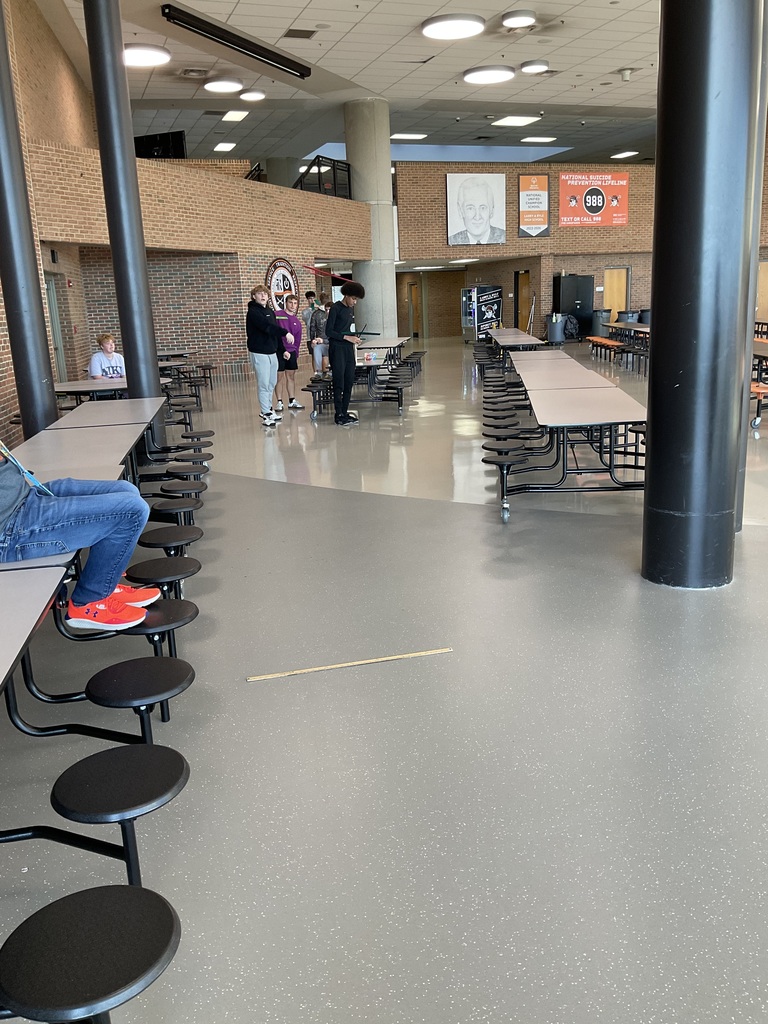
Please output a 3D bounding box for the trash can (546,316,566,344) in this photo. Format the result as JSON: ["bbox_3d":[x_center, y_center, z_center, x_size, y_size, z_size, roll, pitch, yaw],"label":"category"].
[{"bbox_3d":[5.151,-5.425,25.500,0.620,0.880,0.620,-2,14,1],"label":"trash can"}]

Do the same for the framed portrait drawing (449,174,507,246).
[{"bbox_3d":[2.653,-8.561,24.306,1.841,1.880,0.060,-8,15,-22],"label":"framed portrait drawing"}]

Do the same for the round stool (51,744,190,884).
[{"bbox_3d":[-0.636,0.856,2.161,0.330,0.425,0.330,-3,14,0],"label":"round stool"}]

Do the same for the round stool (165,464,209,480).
[{"bbox_3d":[-1.389,-0.105,6.175,0.312,0.437,0.312,-5,14,-9],"label":"round stool"}]

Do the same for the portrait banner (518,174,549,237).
[{"bbox_3d":[4.361,-8.873,24.860,1.000,1.700,0.040,-8,15,-20],"label":"portrait banner"}]

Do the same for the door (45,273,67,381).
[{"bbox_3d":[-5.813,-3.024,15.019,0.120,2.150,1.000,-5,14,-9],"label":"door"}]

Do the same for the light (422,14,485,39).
[{"bbox_3d":[1.356,-9.437,16.703,1.220,0.115,1.220,-3,14,0],"label":"light"}]

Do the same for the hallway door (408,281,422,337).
[{"bbox_3d":[1.213,-8.153,34.763,0.100,2.180,0.980,-8,15,-20],"label":"hallway door"}]

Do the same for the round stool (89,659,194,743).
[{"bbox_3d":[-0.733,0.722,2.681,0.325,0.437,0.325,-5,14,-9],"label":"round stool"}]

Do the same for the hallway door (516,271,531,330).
[{"bbox_3d":[4.376,-6.339,26.838,0.100,2.180,0.980,-8,15,-20],"label":"hallway door"}]

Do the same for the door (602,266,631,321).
[{"bbox_3d":[7.240,-6.478,26.739,1.000,2.170,0.100,-8,15,-20],"label":"door"}]

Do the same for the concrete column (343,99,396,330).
[{"bbox_3d":[-0.360,-7.787,23.794,1.220,6.651,1.220,-3,14,0],"label":"concrete column"}]

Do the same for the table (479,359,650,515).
[{"bbox_3d":[1.800,-1.099,8.994,1.490,0.735,7.390,-1,14,7],"label":"table"}]

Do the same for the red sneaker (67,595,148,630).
[{"bbox_3d":[-1.014,0.362,3.135,0.300,0.110,0.105,-4,14,-4],"label":"red sneaker"}]

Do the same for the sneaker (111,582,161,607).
[{"bbox_3d":[-1.024,0.313,3.336,0.295,0.110,0.105,-5,14,-10],"label":"sneaker"}]

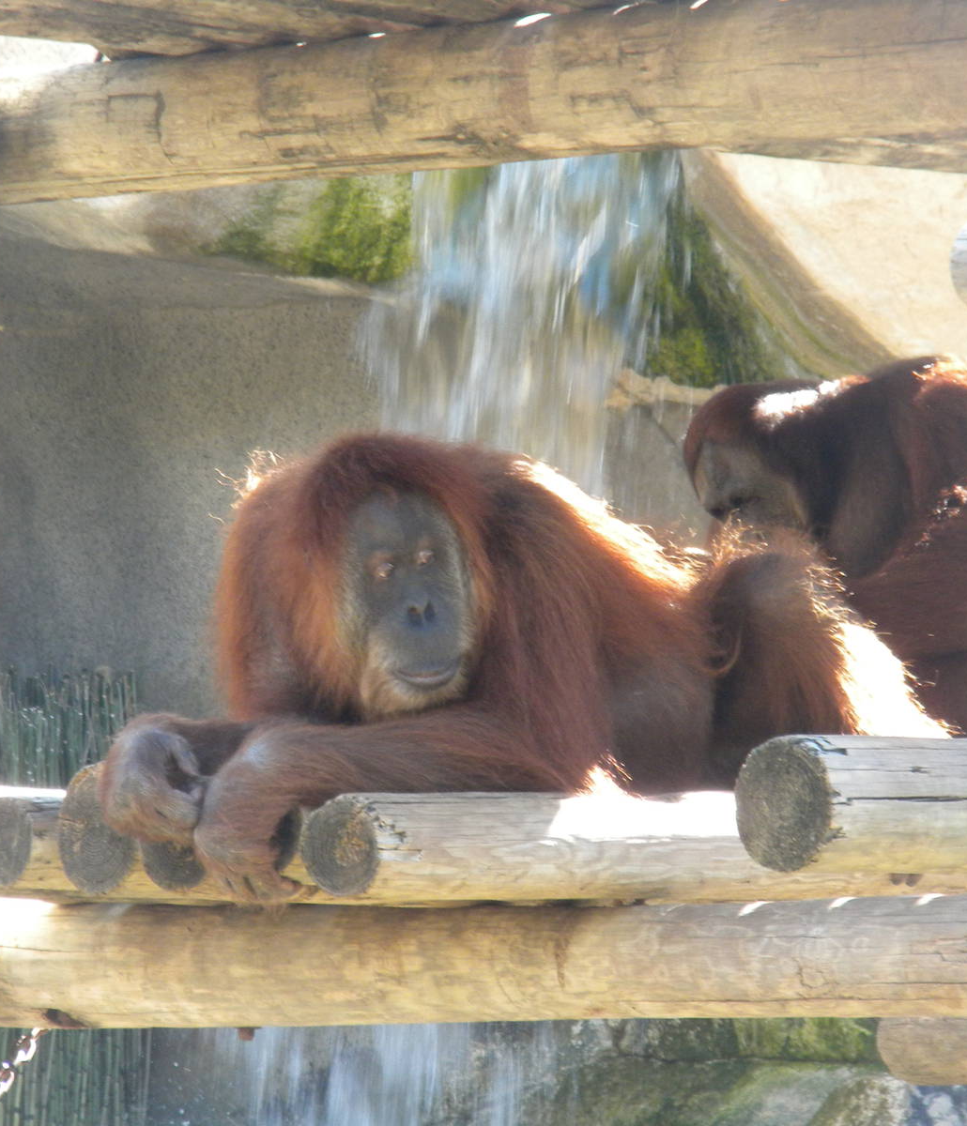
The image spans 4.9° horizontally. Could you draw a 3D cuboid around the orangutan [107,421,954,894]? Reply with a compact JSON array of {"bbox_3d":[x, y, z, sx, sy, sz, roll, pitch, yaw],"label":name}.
[{"bbox_3d":[0.039,0.113,12.000,0.480,0.480,0.800,-1,-4,38],"label":"orangutan"}]

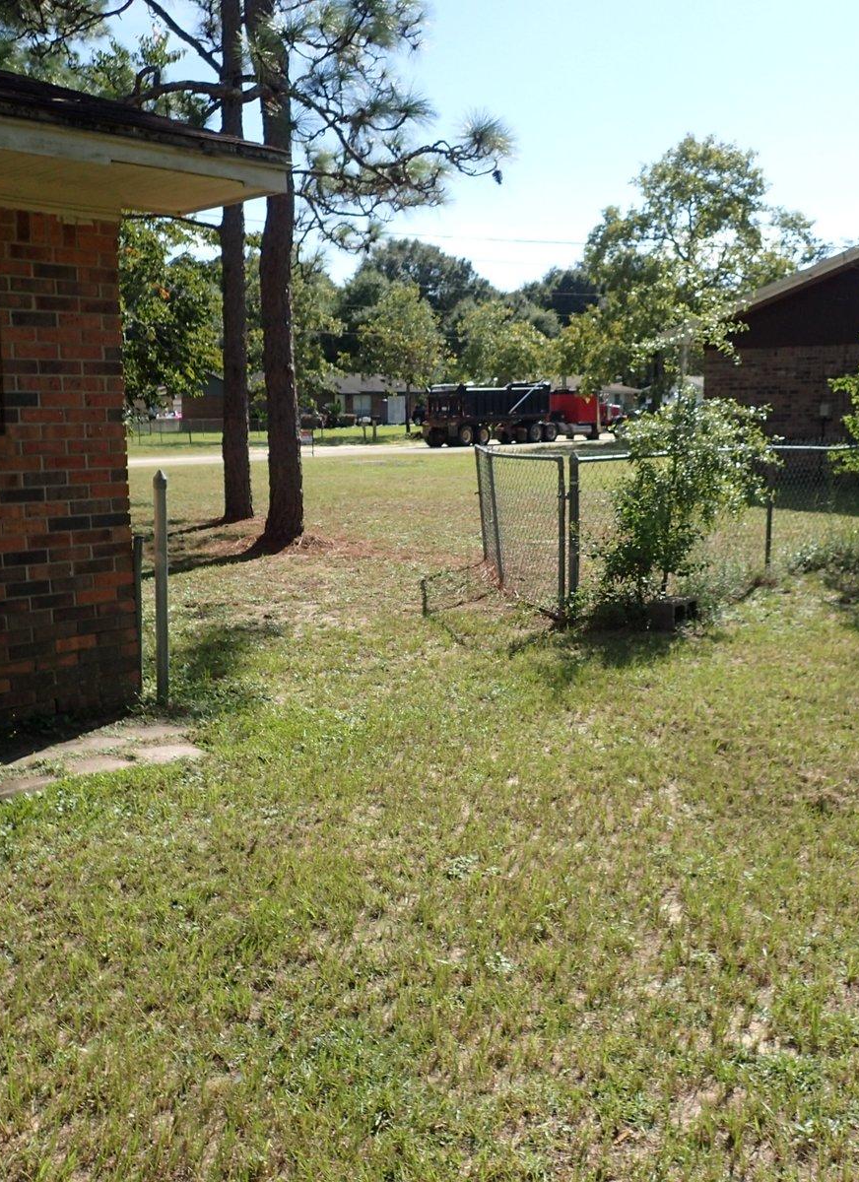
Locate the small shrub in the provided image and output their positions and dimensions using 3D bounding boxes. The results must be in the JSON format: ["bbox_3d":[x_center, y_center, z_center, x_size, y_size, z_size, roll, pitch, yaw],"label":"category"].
[{"bbox_3d":[2.024,-0.731,9.164,1.380,1.636,1.250,0,10,0],"label":"small shrub"}]

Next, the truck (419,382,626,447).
[{"bbox_3d":[5.733,-9.869,62.559,14.800,3.350,2.550,-9,14,-44],"label":"truck"}]

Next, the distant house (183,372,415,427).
[{"bbox_3d":[-9.074,-14.193,83.379,8.600,4.200,16.500,9,13,42],"label":"distant house"}]

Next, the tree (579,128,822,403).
[{"bbox_3d":[13.753,-14.952,56.632,11.600,14.819,10.600,0,10,0],"label":"tree"}]

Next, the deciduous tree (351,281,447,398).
[{"bbox_3d":[-1.878,-14.656,71.100,5.800,9.089,5.600,0,10,0],"label":"deciduous tree"}]

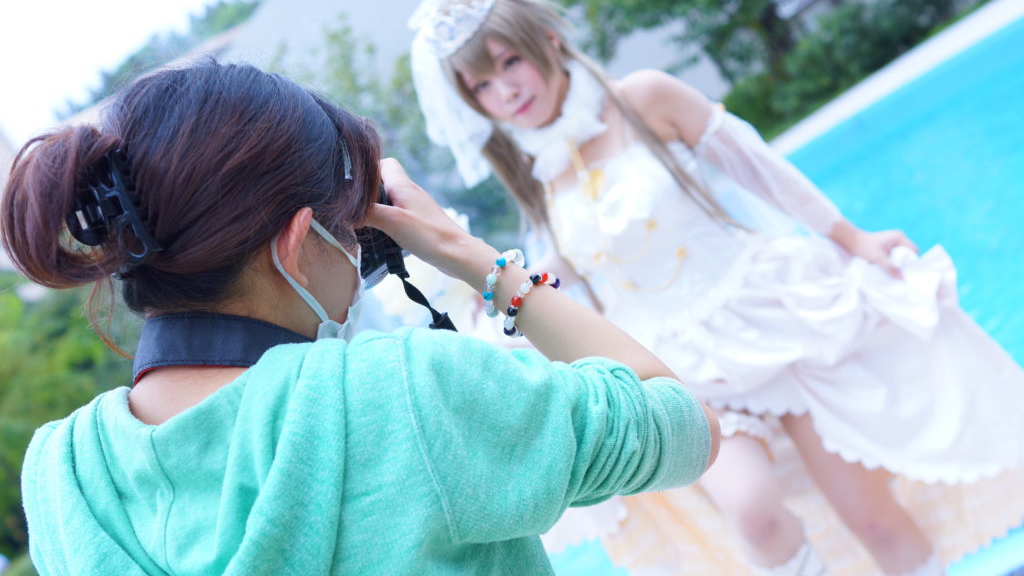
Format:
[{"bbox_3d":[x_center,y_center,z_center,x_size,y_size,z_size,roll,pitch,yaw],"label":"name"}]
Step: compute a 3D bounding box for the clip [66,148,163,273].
[{"bbox_3d":[-0.295,-0.058,1.100,0.060,0.090,0.055,-24,4,-38],"label":"clip"}]

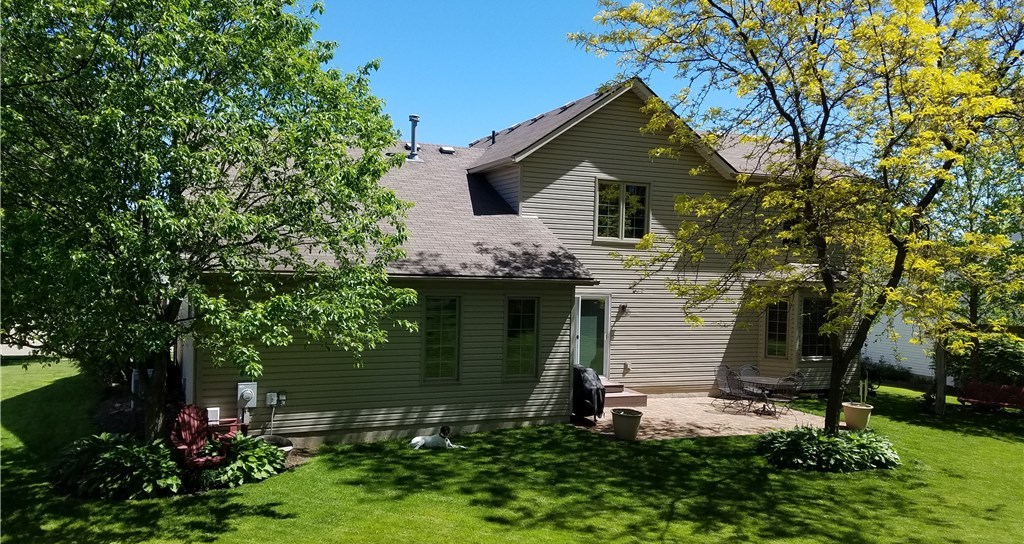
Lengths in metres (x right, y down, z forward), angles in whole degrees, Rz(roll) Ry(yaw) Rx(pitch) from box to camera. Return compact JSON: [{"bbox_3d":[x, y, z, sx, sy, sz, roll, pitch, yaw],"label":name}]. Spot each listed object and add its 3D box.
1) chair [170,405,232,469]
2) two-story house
[{"bbox_3d":[-4.716,2.576,11.633,0.750,0.950,0.900,1,1,-35],"label":"chair"},{"bbox_3d":[0.541,-0.855,21.689,17.400,7.700,13.500,1,1,-21],"label":"two-story house"}]

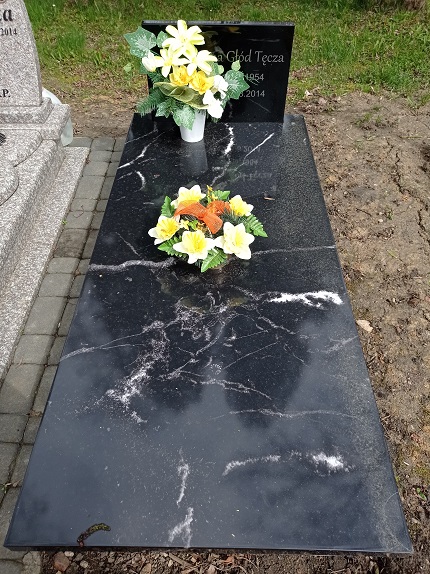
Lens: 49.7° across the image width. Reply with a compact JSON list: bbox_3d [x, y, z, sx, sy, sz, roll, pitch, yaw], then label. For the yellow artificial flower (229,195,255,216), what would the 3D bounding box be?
[{"bbox_3d":[0.082,-0.258,1.485,0.080,0.055,0.075,-41,101,-32],"label":"yellow artificial flower"}]

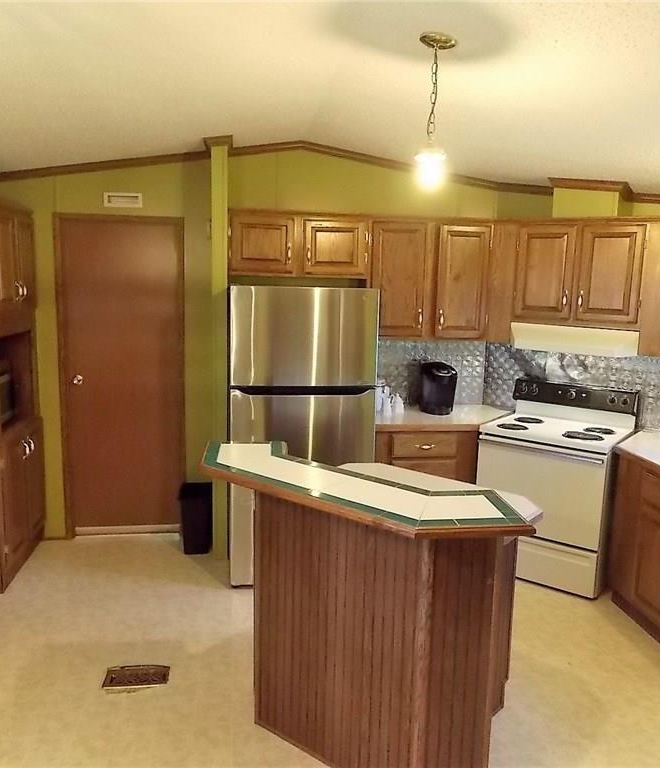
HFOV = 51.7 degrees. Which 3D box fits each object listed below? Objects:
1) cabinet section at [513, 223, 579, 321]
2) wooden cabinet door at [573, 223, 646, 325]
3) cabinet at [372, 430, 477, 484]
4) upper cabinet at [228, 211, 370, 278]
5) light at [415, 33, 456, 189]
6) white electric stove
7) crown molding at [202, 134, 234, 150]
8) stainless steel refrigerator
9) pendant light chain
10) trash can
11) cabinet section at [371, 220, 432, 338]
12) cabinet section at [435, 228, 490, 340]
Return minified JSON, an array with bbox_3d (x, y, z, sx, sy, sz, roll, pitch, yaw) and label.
[{"bbox_3d":[1.318,-0.689,4.205,0.370,0.578,0.022,8,11,38],"label":"cabinet section"},{"bbox_3d":[1.627,-0.639,3.960,0.359,0.561,0.022,8,11,38],"label":"wooden cabinet door"},{"bbox_3d":[0.529,0.661,4.544,0.690,0.880,0.620,0,10,-8],"label":"cabinet"},{"bbox_3d":[-0.198,-0.868,4.319,0.870,0.395,0.340,0,10,-8],"label":"upper cabinet"},{"bbox_3d":[0.353,-0.912,2.292,0.130,0.490,0.130,0,10,-8],"label":"light"},{"bbox_3d":[1.405,0.598,4.277,0.760,1.138,0.680,8,12,35],"label":"white electric stove"},{"bbox_3d":[-0.637,-1.363,3.874,0.172,0.085,0.120,0,10,-8],"label":"crown molding"},{"bbox_3d":[-0.201,0.274,4.250,0.816,1.730,0.840,0,8,-6],"label":"stainless steel refrigerator"},{"bbox_3d":[0.374,-1.044,2.459,0.040,0.344,0.040,0,8,-6],"label":"pendant light chain"},{"bbox_3d":[-0.886,0.866,4.508,0.225,0.455,0.270,0,8,-6],"label":"trash can"},{"bbox_3d":[0.450,-0.650,4.283,0.370,0.725,0.040,0,10,-8],"label":"cabinet section"},{"bbox_3d":[0.866,-0.651,4.400,0.336,0.722,0.022,0,8,-6],"label":"cabinet section"}]

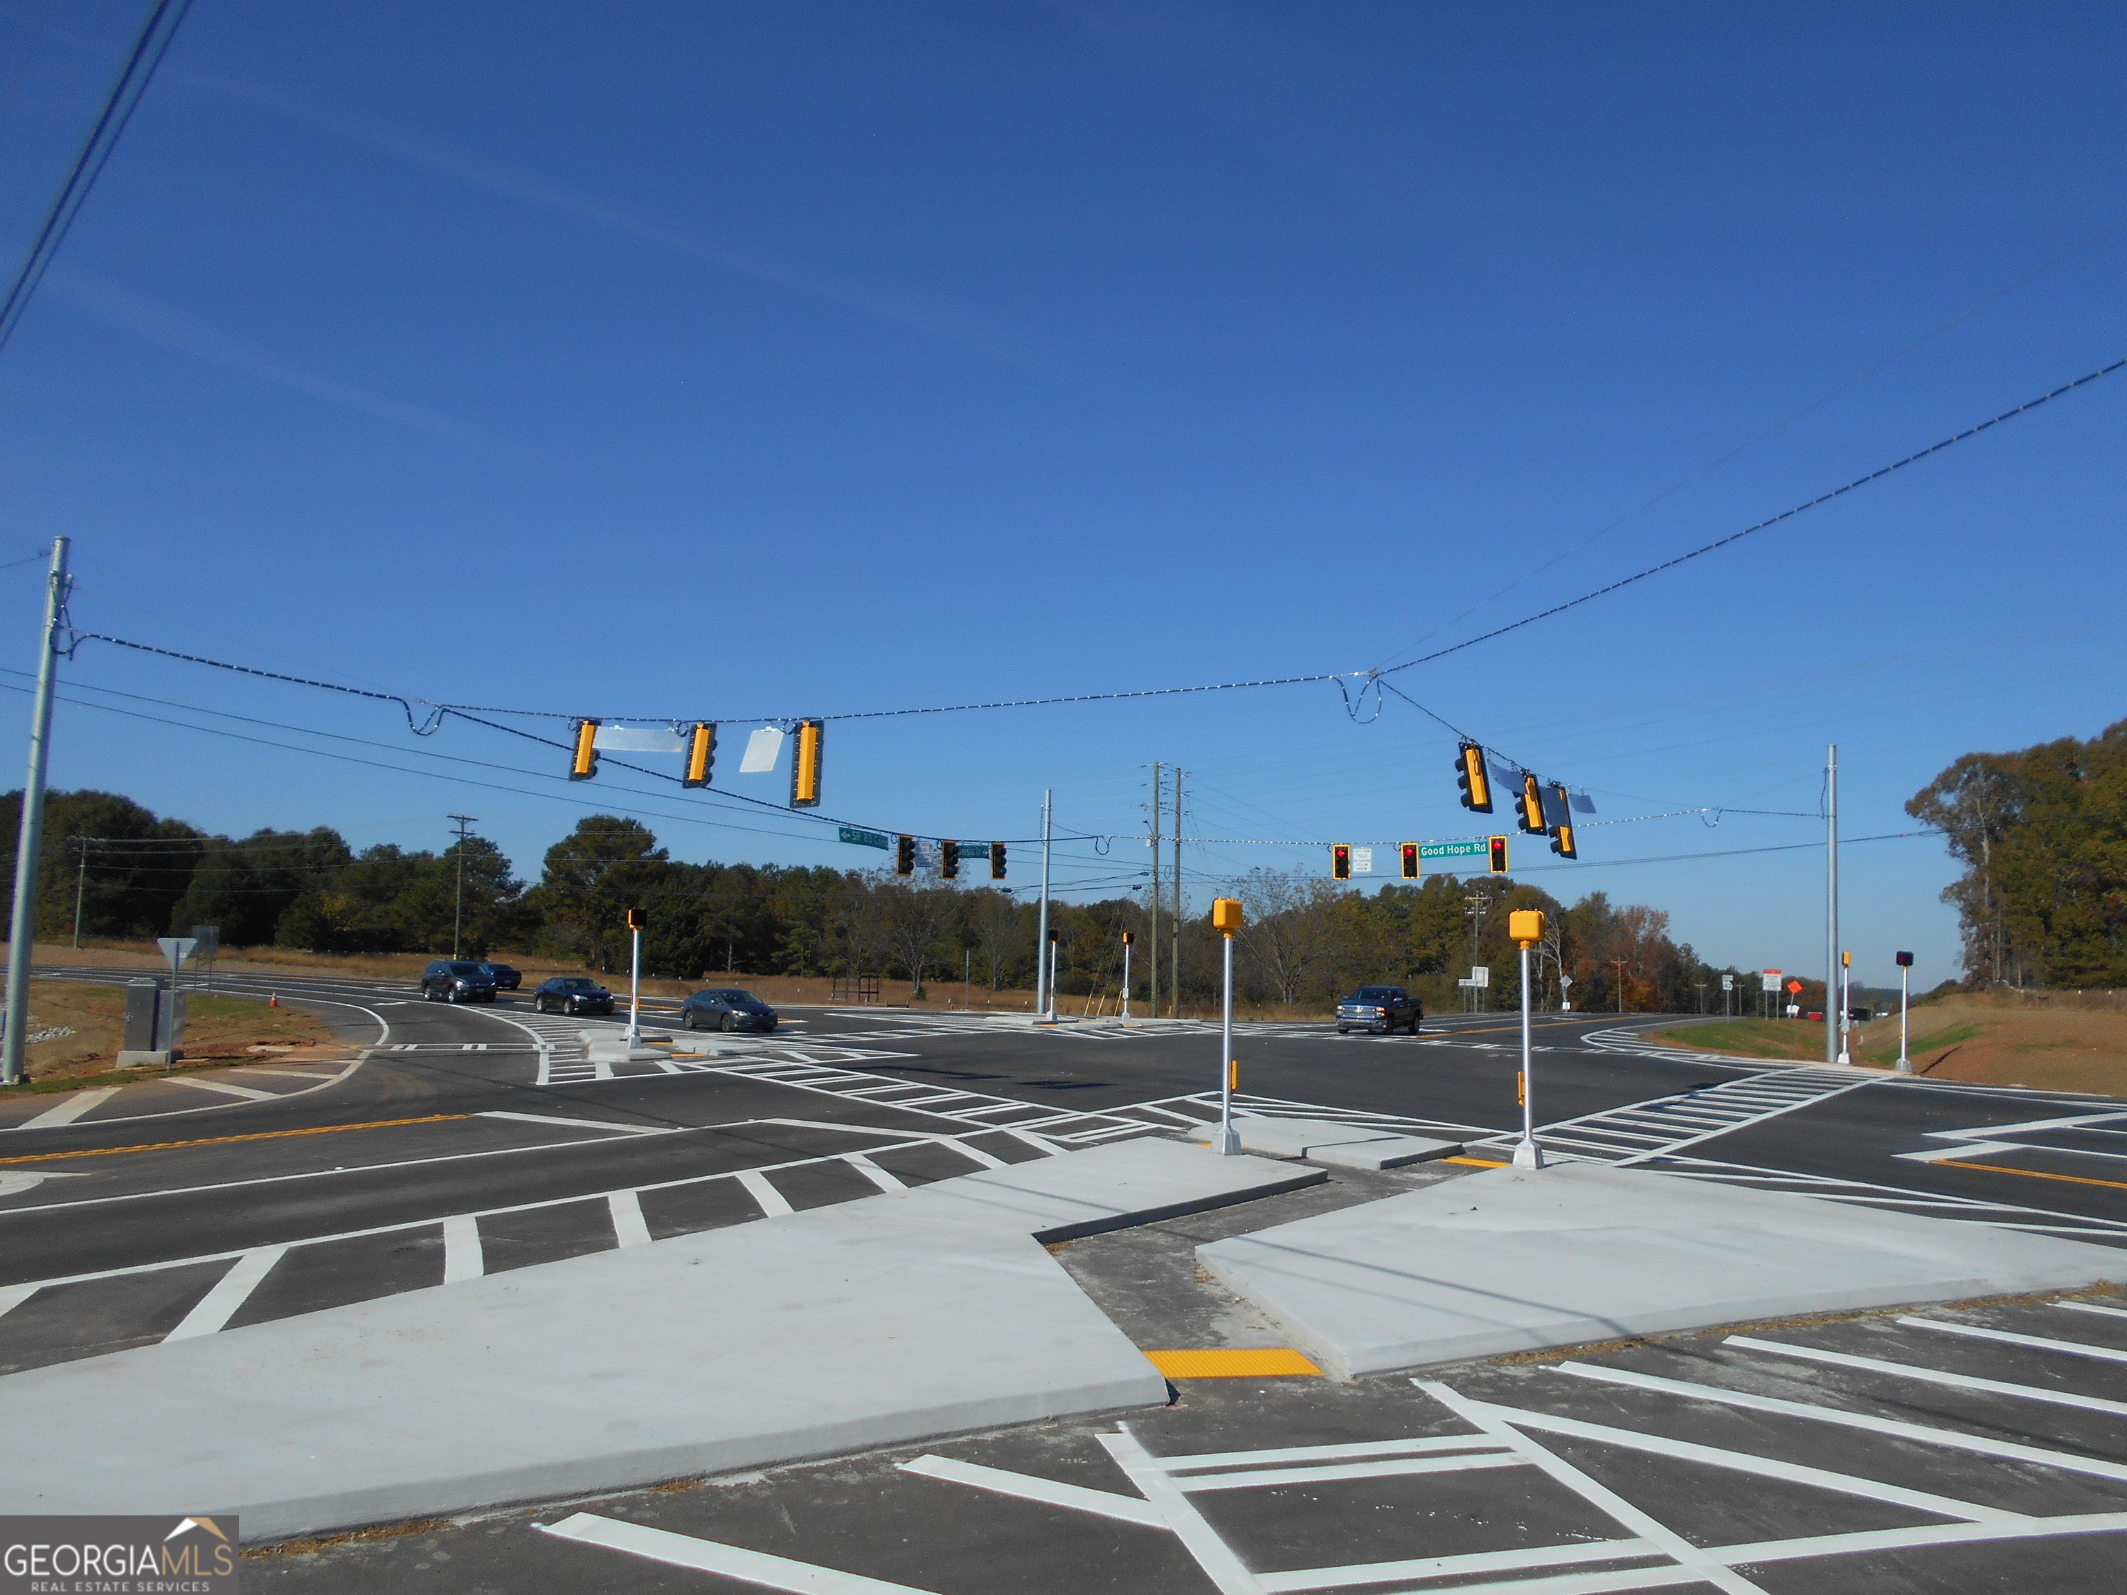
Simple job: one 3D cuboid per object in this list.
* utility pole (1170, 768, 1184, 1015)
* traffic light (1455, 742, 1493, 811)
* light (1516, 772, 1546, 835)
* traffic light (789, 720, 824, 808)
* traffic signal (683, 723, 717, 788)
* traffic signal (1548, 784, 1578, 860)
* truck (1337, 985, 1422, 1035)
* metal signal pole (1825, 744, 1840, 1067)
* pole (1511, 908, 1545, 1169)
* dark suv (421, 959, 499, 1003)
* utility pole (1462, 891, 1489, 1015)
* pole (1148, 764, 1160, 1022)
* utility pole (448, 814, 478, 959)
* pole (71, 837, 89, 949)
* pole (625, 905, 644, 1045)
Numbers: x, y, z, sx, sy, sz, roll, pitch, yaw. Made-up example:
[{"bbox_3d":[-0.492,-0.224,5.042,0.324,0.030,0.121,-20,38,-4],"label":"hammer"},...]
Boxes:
[{"bbox_3d":[5.109,4.255,71.529,0.400,11.190,0.400,1,-5,4],"label":"utility pole"},{"bbox_3d":[7.932,-0.370,30.900,0.650,1.330,0.460,7,-20,-42],"label":"traffic light"},{"bbox_3d":[9.697,0.138,33.200,0.650,1.330,0.460,7,-19,-43],"label":"light"},{"bbox_3d":[-5.004,-0.646,31.200,0.650,1.680,0.460,-2,-11,24],"label":"traffic light"},{"bbox_3d":[-7.358,-0.840,32.300,0.600,1.320,0.450,-1,-15,22],"label":"traffic signal"},{"bbox_3d":[11.234,0.562,36.000,0.650,1.670,0.460,8,-19,-44],"label":"traffic signal"},{"bbox_3d":[12.892,8.594,64.800,2.030,1.880,5.840,-1,-6,26],"label":"truck"},{"bbox_3d":[24.389,3.317,50.588,0.310,10.072,0.310,3,-7,0],"label":"metal signal pole"},{"bbox_3d":[6.424,3.309,22.066,0.460,3.510,0.420,-1,-6,29],"label":"pole"},{"bbox_3d":[-25.709,7.791,68.101,1.880,1.730,4.650,6,-8,-37],"label":"dark suv"},{"bbox_3d":[33.992,12.666,131.474,2.400,10.010,0.450,1,-6,10],"label":"utility pole"},{"bbox_3d":[4.145,4.161,71.542,0.400,11.450,0.400,1,-5,4],"label":"pole"},{"bbox_3d":[-46.293,7.112,122.548,0.450,11.590,2.600,-4,-8,45],"label":"utility pole"},{"bbox_3d":[-96.979,9.406,157.643,0.330,10.985,0.330,1,-7,0],"label":"pole"},{"bbox_3d":[-11.063,4.662,41.467,0.420,3.540,0.460,-4,-8,44],"label":"pole"}]

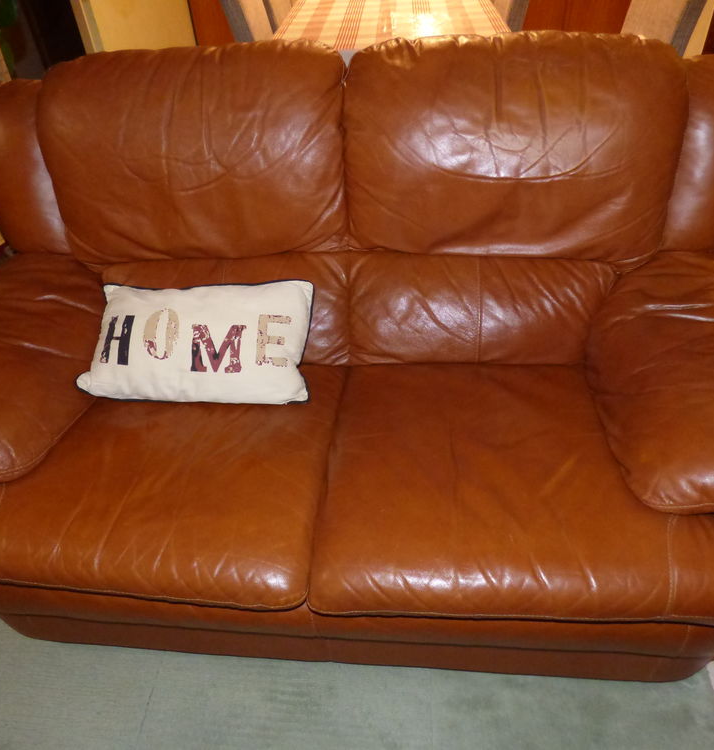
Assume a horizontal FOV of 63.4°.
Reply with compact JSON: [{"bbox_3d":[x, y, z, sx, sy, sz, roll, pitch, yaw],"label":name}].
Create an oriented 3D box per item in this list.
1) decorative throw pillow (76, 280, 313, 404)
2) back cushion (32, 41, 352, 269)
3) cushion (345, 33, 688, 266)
[{"bbox_3d":[-0.331,-0.072,1.196,0.469,0.122,0.255,1,84,4],"label":"decorative throw pillow"},{"bbox_3d":[-0.318,-0.438,1.180,0.592,0.408,0.214,2,24,5],"label":"back cushion"},{"bbox_3d":[0.284,-0.428,1.130,0.602,0.408,0.214,2,24,5],"label":"cushion"}]

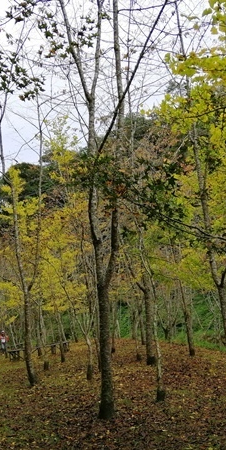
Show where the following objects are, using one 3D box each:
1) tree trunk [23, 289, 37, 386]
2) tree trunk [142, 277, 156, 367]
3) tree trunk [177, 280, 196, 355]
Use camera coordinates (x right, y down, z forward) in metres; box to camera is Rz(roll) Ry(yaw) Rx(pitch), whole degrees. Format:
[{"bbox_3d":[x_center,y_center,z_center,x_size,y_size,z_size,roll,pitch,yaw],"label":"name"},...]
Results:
[{"bbox_3d":[-2.463,3.284,13.322,0.242,2.757,0.242,-7,-13,0],"label":"tree trunk"},{"bbox_3d":[1.135,3.046,14.523,0.274,2.776,0.274,-2,-13,1],"label":"tree trunk"},{"bbox_3d":[2.431,3.084,14.773,0.207,2.340,0.207,-6,-13,0],"label":"tree trunk"}]

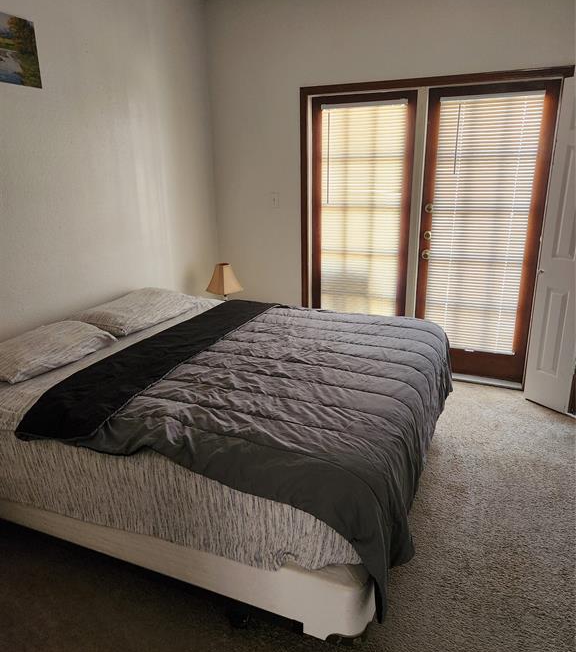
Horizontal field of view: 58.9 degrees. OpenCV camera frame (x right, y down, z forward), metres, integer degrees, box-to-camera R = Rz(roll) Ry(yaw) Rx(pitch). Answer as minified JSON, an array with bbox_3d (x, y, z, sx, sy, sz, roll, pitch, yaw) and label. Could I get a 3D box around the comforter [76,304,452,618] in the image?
[{"bbox_3d":[0.104,0.410,2.551,1.250,0.530,1.970,6,19,21],"label":"comforter"}]

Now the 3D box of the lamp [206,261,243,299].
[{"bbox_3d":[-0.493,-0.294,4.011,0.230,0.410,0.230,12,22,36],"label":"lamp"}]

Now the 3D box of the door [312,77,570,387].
[{"bbox_3d":[0.941,-0.655,3.793,1.742,2.113,0.110,6,19,21],"label":"door"}]

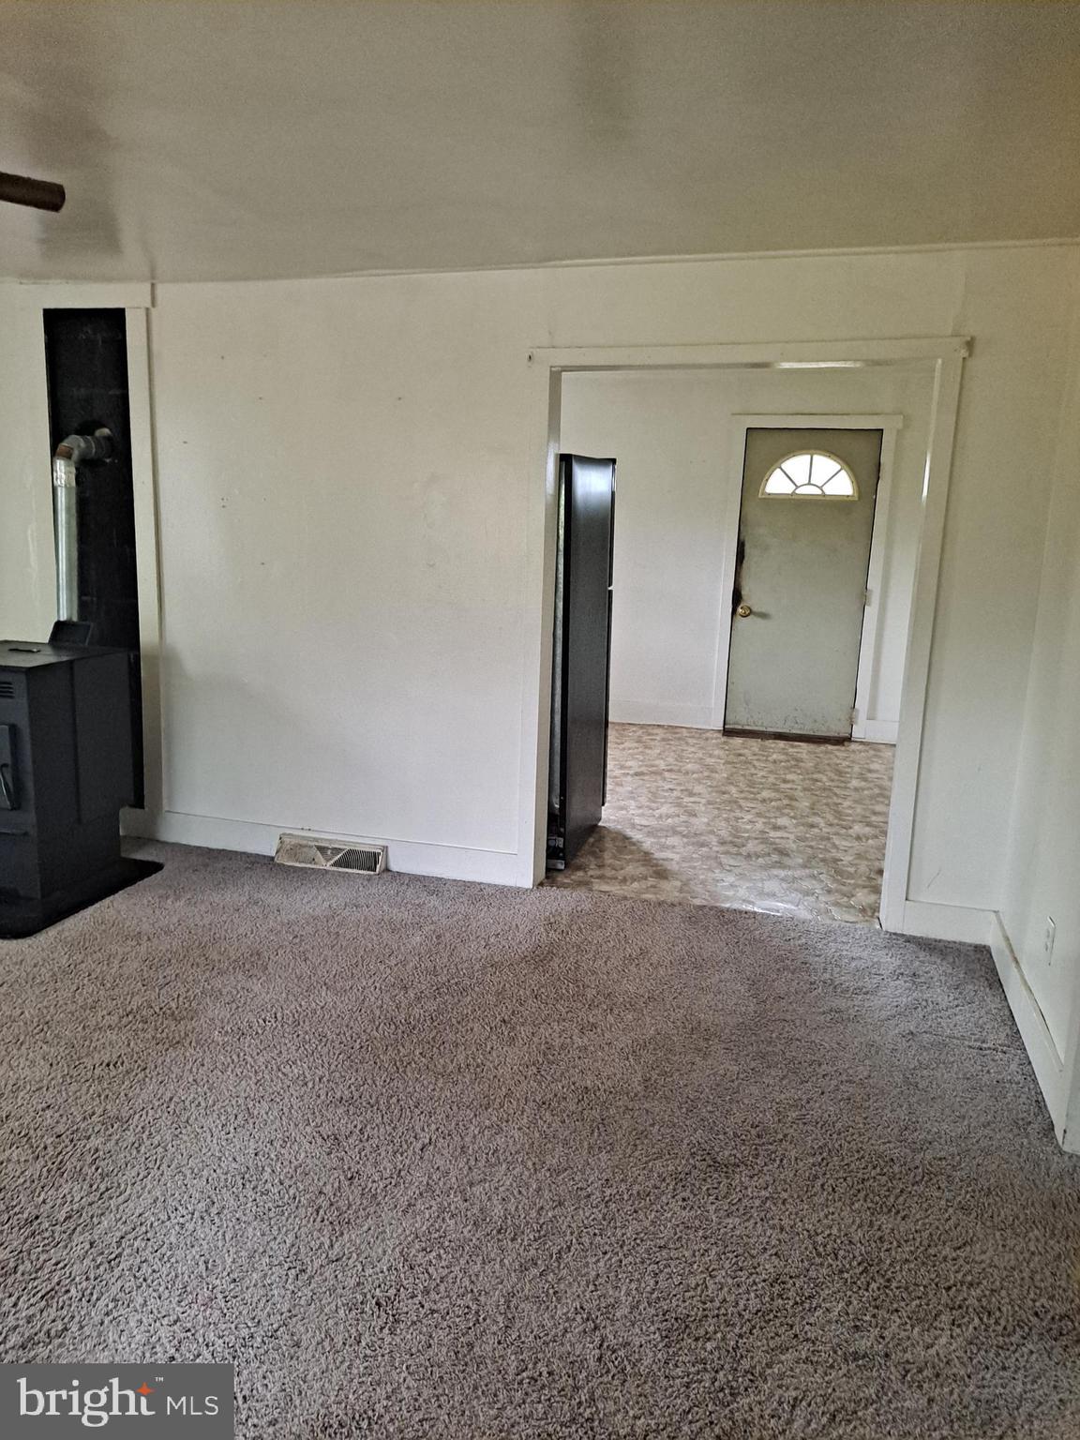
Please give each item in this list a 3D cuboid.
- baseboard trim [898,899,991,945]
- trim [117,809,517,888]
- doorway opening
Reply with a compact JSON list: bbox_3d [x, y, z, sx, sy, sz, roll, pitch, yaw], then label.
[{"bbox_3d":[1.418,0.704,3.638,0.305,0.128,0.022,5,11,16],"label":"baseboard trim"},{"bbox_3d":[-0.939,0.518,4.324,1.860,0.134,0.022,5,11,16],"label":"trim"},{"bbox_3d":[0.653,-0.299,3.764,1.454,2.013,0.140,5,11,16],"label":"doorway opening"}]

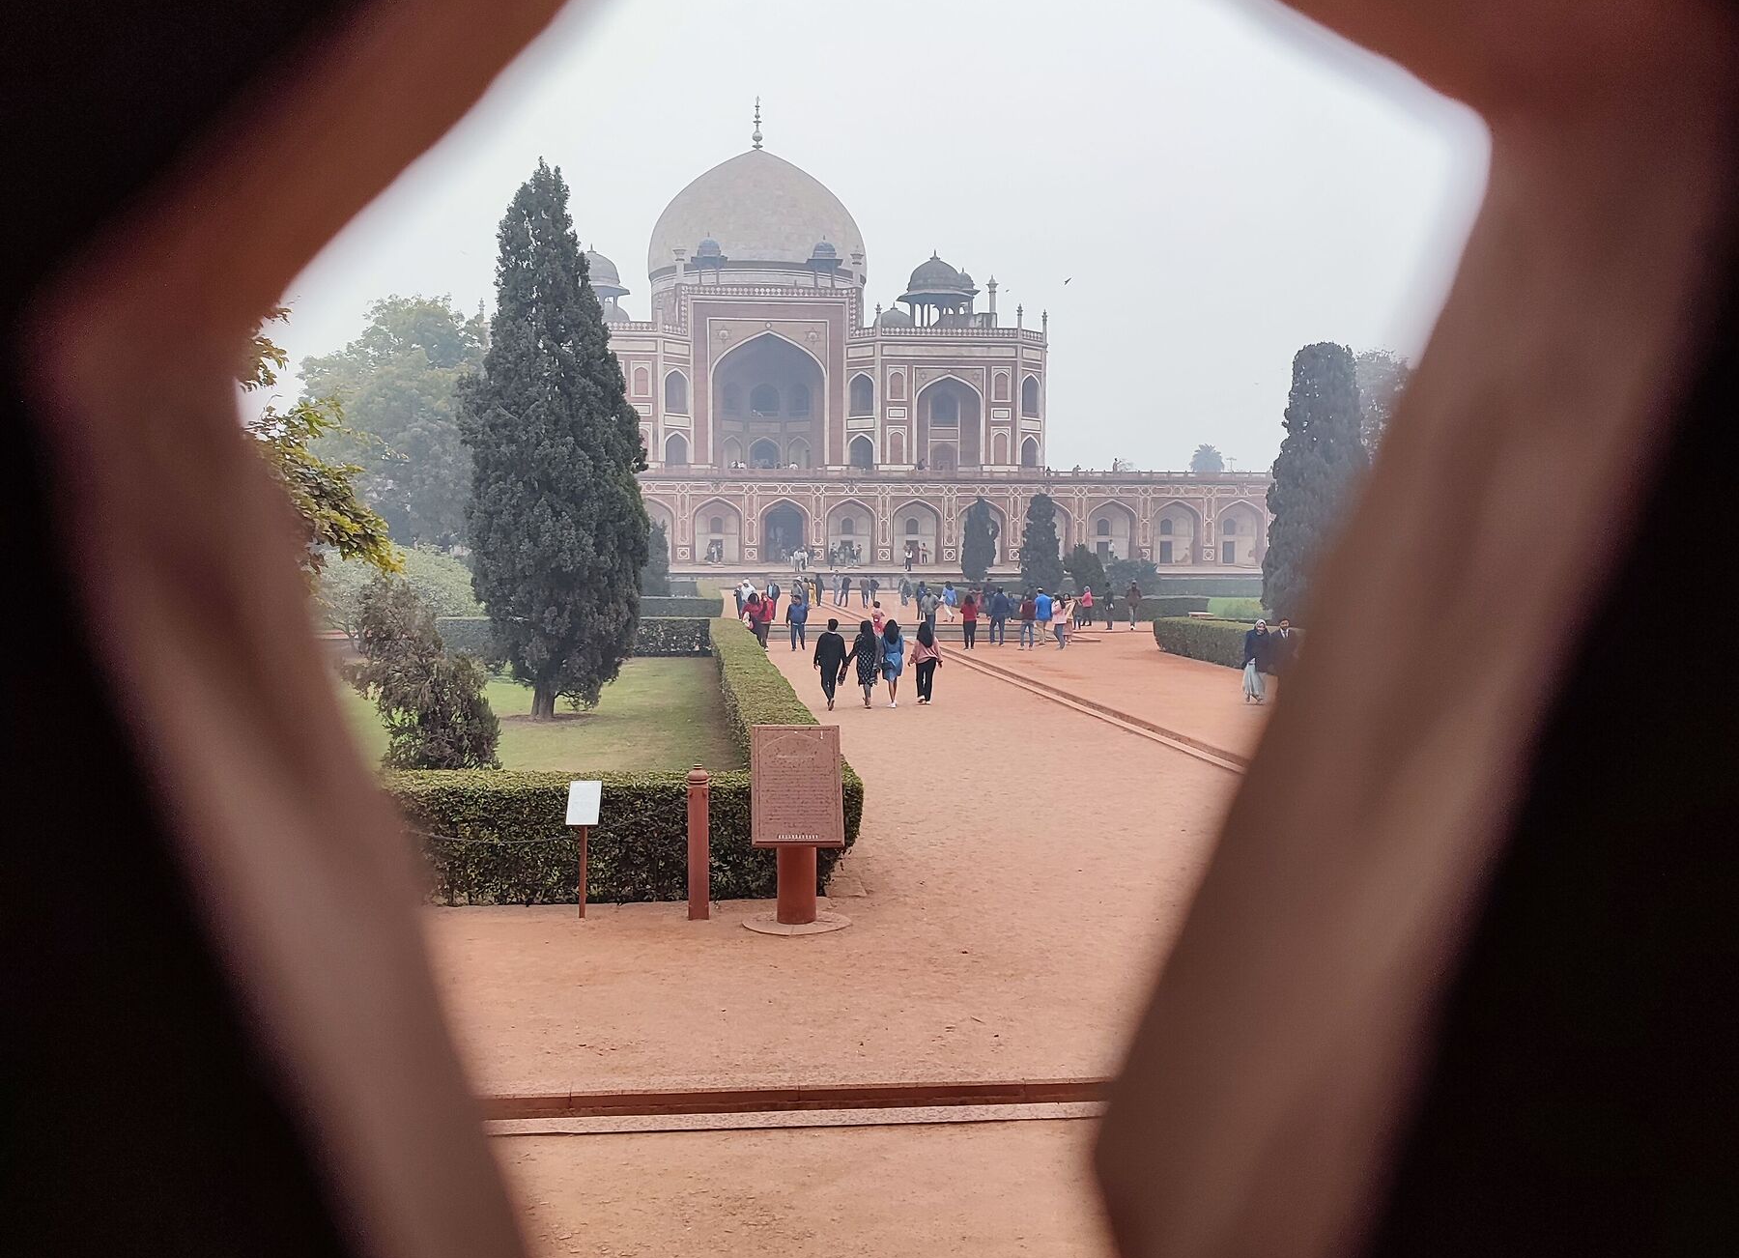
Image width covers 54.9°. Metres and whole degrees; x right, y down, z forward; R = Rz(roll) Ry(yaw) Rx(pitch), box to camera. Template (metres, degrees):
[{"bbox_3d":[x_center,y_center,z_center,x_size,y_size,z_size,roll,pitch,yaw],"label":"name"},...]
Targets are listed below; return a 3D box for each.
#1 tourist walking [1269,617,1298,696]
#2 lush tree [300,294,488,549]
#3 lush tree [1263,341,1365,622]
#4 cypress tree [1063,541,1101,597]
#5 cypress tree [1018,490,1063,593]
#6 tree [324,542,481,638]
[{"bbox_3d":[7.965,0.623,31.962,0.560,1.680,0.360,0,3,2],"label":"tourist walking"},{"bbox_3d":[-26.018,-10.337,94.611,12.300,17.160,12.000,0,3,-6],"label":"lush tree"},{"bbox_3d":[17.094,-5.380,62.757,4.200,10.690,4.200,0,3,-6],"label":"lush tree"},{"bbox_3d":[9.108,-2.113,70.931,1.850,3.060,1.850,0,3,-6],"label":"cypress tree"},{"bbox_3d":[7.678,-3.481,74.877,1.950,5.420,1.950,0,3,-6],"label":"cypress tree"},{"bbox_3d":[-14.366,-1.043,50.929,5.500,3.150,5.200,0,3,-6],"label":"tree"}]

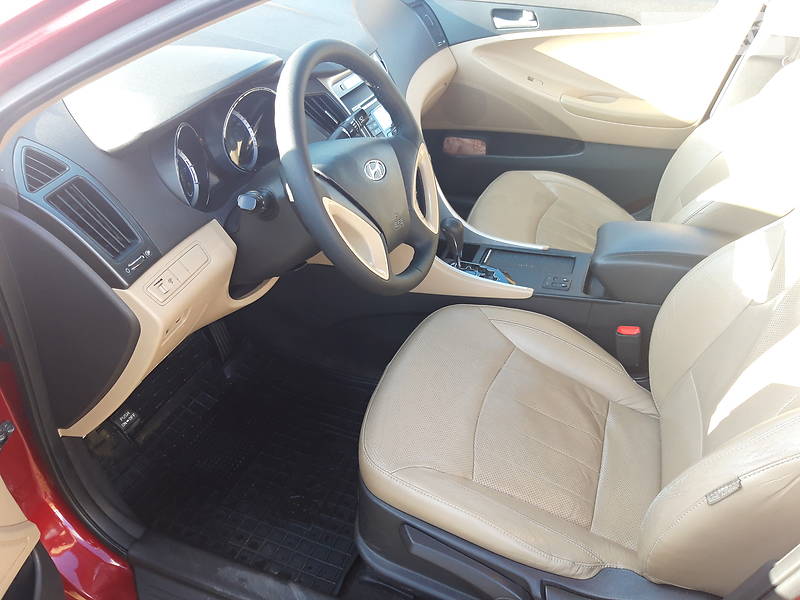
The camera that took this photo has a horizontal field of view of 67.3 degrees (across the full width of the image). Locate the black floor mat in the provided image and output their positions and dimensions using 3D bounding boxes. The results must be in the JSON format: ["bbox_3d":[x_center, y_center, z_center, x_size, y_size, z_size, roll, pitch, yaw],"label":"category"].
[{"bbox_3d":[-0.305,0.284,1.283,0.640,0.080,0.515,8,32,21],"label":"black floor mat"}]

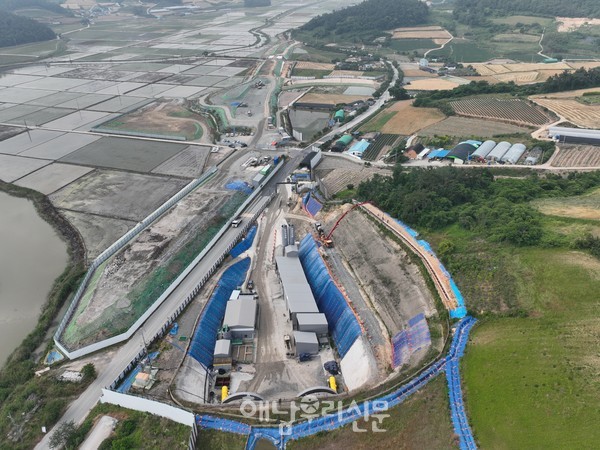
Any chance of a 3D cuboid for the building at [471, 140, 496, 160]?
[{"bbox_3d":[135.500,-55.670,304.150,8.870,3.940,32.010,20,37,30],"label":"building"}]

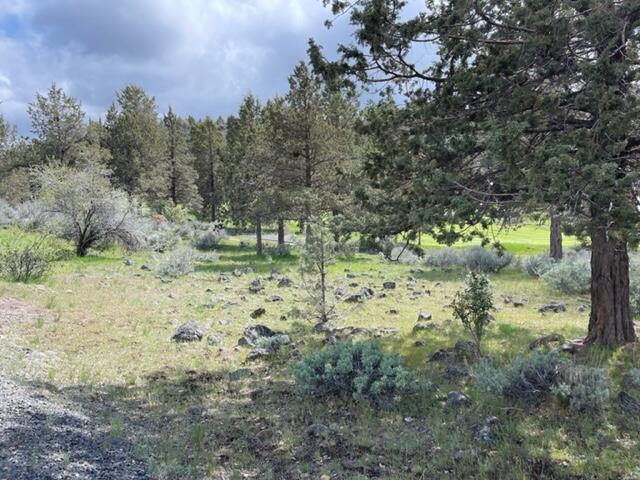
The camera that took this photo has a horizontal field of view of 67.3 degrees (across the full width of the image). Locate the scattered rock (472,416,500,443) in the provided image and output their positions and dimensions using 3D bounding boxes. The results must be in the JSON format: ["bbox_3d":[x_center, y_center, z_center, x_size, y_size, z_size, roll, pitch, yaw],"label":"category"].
[{"bbox_3d":[1.163,1.329,3.358,0.196,0.162,0.166,0,3,0],"label":"scattered rock"}]

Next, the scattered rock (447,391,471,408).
[{"bbox_3d":[1.207,1.390,4.192,0.201,0.131,0.161,1,3,16],"label":"scattered rock"}]

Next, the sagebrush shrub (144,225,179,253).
[{"bbox_3d":[-6.758,-0.066,20.391,1.450,1.183,1.305,-1,3,-18],"label":"sagebrush shrub"}]

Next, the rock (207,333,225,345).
[{"bbox_3d":[-1.362,1.284,6.268,0.229,0.141,0.183,-1,3,-12],"label":"rock"}]

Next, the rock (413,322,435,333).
[{"bbox_3d":[1.492,1.261,6.933,0.310,0.119,0.248,1,3,12],"label":"rock"}]

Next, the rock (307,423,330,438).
[{"bbox_3d":[-0.011,1.363,3.441,0.172,0.085,0.137,0,3,0],"label":"rock"}]

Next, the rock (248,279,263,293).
[{"bbox_3d":[-1.355,0.956,10.100,0.290,0.270,0.270,0,3,0],"label":"rock"}]

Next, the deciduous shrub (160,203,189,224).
[{"bbox_3d":[-9.081,-1.654,30.000,1.747,1.353,1.573,0,3,0],"label":"deciduous shrub"}]

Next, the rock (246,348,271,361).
[{"bbox_3d":[-0.715,1.331,5.592,0.277,0.111,0.222,0,3,-7],"label":"rock"}]

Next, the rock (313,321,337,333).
[{"bbox_3d":[0.061,1.165,6.481,0.324,0.133,0.259,0,3,0],"label":"rock"}]

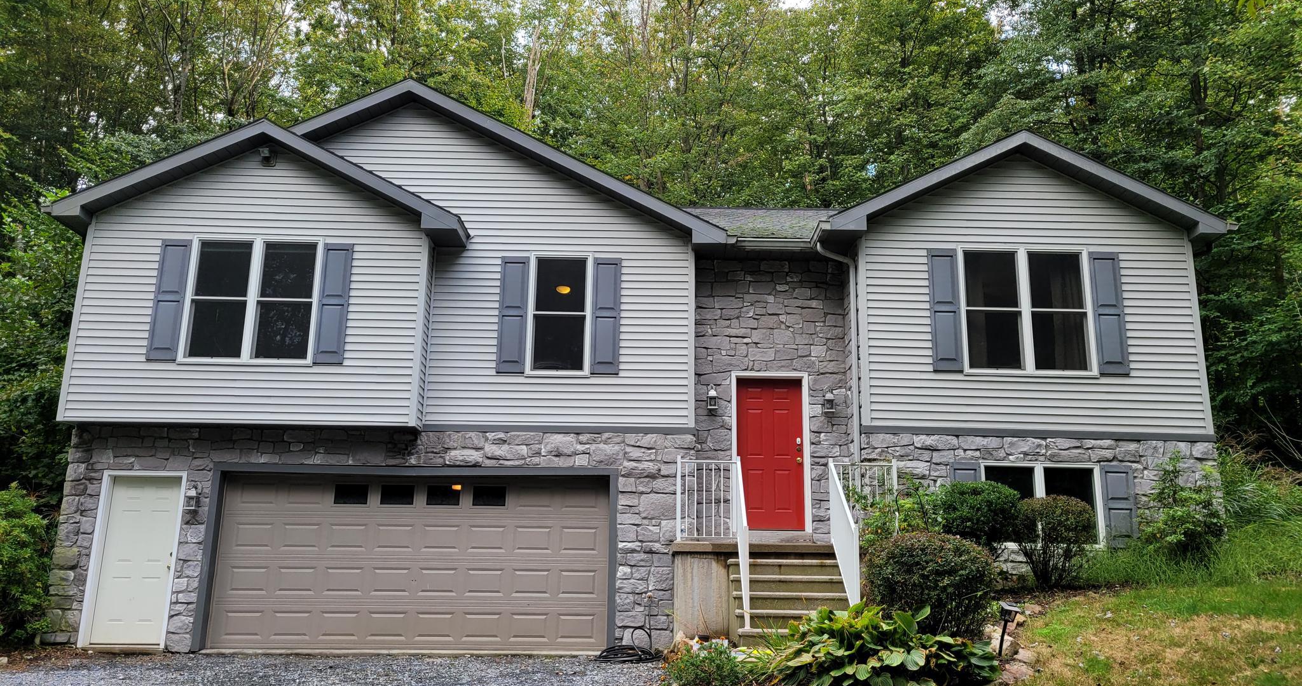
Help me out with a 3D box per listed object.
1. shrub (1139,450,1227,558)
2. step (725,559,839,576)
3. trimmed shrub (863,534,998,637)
[{"bbox_3d":[6.180,1.896,11.360,0.920,1.200,0.820,1,-13,-1],"label":"shrub"},{"bbox_3d":[1.578,2.665,11.530,1.375,0.180,0.290,1,-14,-1],"label":"step"},{"bbox_3d":[2.882,2.506,10.069,1.403,1.108,1.320,1,-14,-1],"label":"trimmed shrub"}]

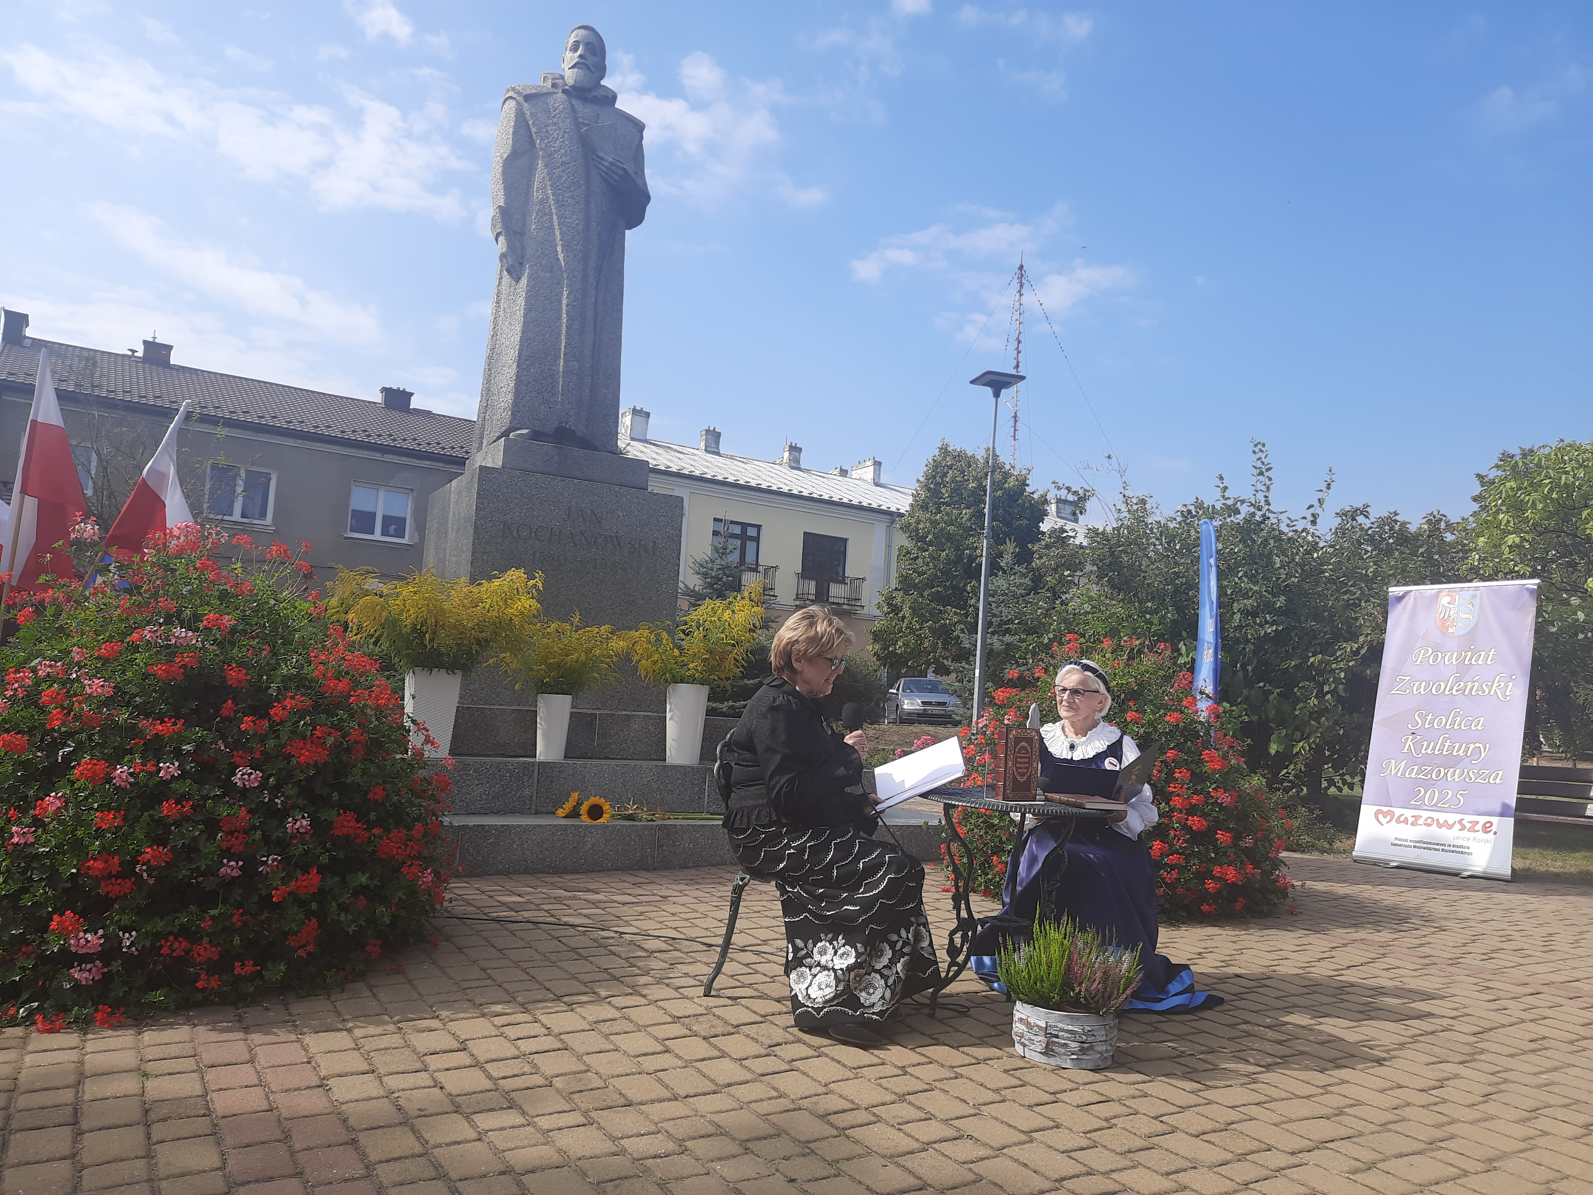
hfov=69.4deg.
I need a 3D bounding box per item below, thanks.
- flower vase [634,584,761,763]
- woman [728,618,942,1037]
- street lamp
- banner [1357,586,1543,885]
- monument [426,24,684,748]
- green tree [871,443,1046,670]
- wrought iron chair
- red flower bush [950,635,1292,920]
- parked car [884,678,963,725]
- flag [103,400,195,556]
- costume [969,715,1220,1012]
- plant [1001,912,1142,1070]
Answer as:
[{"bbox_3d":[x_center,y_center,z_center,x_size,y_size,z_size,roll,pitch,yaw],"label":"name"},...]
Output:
[{"bbox_3d":[-0.593,0.462,6.874,0.754,1.051,0.674,6,-5,-30],"label":"flower vase"},{"bbox_3d":[0.136,0.683,3.638,0.670,1.270,0.520,3,-5,12],"label":"woman"},{"bbox_3d":[3.190,-0.615,19.304,0.720,6.474,0.830,5,-4,-14],"label":"street lamp"},{"bbox_3d":[4.742,0.941,8.432,0.200,2.090,1.050,17,-11,-39],"label":"banner"},{"bbox_3d":[-1.561,-1.452,7.665,1.340,4.770,1.320,6,-5,-30],"label":"monument"},{"bbox_3d":[4.158,-0.095,30.122,4.500,7.500,4.500,4,-5,0],"label":"green tree"},{"bbox_3d":[-0.011,0.912,4.067,0.540,0.890,0.430,4,-4,2],"label":"wrought iron chair"},{"bbox_3d":[1.830,0.949,6.555,1.800,1.420,1.750,4,-5,0],"label":"red flower bush"},{"bbox_3d":[3.759,3.119,34.000,1.720,1.430,4.150,4,-4,-1],"label":"parked car"},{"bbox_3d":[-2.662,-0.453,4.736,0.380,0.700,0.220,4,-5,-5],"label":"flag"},{"bbox_3d":[1.141,0.940,4.346,0.850,1.000,0.720,2,-5,25],"label":"costume"},{"bbox_3d":[0.828,1.176,3.487,0.428,0.395,0.397,4,-4,0],"label":"plant"}]

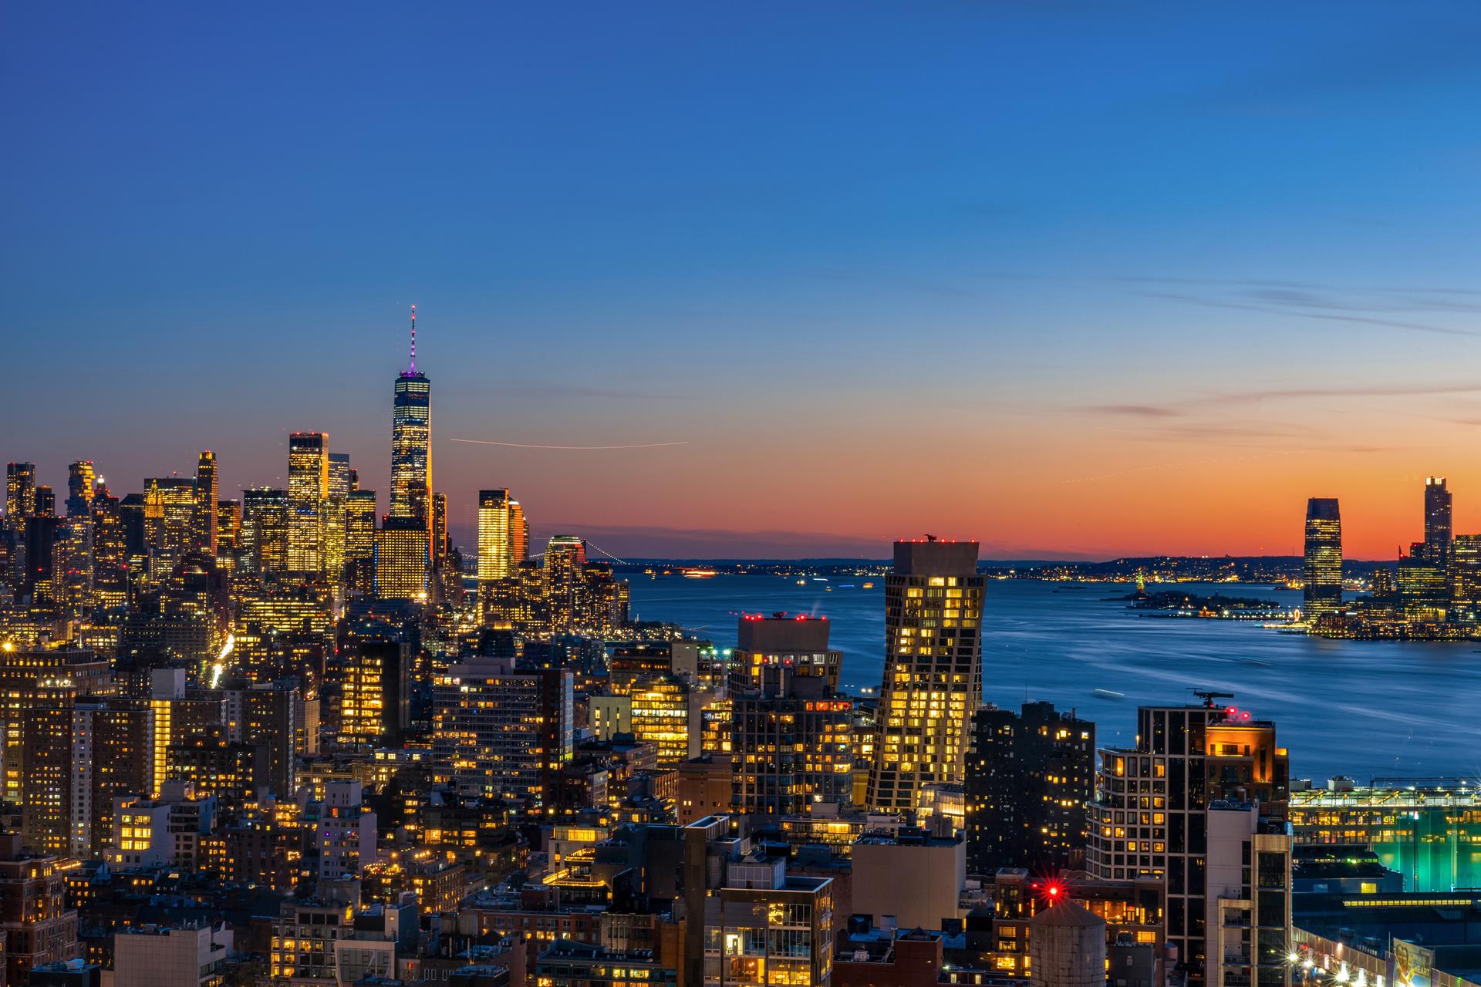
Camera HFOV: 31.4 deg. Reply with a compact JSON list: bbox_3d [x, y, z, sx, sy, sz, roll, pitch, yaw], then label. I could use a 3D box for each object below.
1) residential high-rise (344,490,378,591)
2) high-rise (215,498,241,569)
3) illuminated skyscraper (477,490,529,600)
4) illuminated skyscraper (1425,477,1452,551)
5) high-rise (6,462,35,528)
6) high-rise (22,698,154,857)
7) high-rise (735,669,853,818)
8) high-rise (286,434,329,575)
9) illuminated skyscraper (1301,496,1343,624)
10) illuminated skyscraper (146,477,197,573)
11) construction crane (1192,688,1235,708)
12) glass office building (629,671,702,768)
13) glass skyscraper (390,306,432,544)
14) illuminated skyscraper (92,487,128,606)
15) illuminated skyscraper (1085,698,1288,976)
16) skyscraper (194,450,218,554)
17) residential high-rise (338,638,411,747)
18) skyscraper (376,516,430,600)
[{"bbox_3d":[-639.020,104.660,4432.980,49.000,227.000,58.000,0,-1,0],"label":"residential high-rise"},{"bbox_3d":[-954.230,117.830,4889.540,44.000,212.000,38.000,0,-1,11],"label":"high-rise"},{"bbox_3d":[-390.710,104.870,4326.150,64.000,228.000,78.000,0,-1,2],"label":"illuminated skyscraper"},{"bbox_3d":[1270.900,104.520,4793.300,40.000,271.000,40.000,0,-1,0],"label":"illuminated skyscraper"},{"bbox_3d":[-1203.010,76.780,4402.980,33.000,262.000,33.000,0,-2,35],"label":"high-rise"},{"bbox_3d":[-236.320,109.790,954.260,42.000,68.000,18.000,0,-1,11],"label":"high-rise"},{"bbox_3d":[18.370,106.730,933.190,40.000,88.630,24.000,0,-1,12],"label":"high-rise"},{"bbox_3d":[-767.750,57.010,4677.220,62.000,329.000,52.000,0,-1,10],"label":"high-rise"},{"bbox_3d":[1119.130,128.170,5059.660,58.000,238.000,58.000,0,-1,-5],"label":"illuminated skyscraper"},{"bbox_3d":[-1055.320,93.530,4860.890,85.000,246.000,34.000,0,-1,18],"label":"illuminated skyscraper"},{"bbox_3d":[115.040,49.800,640.000,10.410,4.500,3.000,0,-1,12],"label":"construction crane"},{"bbox_3d":[-37.920,122.410,1317.130,30.000,64.000,28.000,0,-1,11],"label":"glass office building"},{"bbox_3d":[-560.320,-50.290,4497.210,62.000,541.000,62.000,0,-1,10],"label":"glass skyscraper"},{"bbox_3d":[-1084.300,98.750,4510.450,30.000,213.000,46.000,-1,-2,41],"label":"illuminated skyscraper"},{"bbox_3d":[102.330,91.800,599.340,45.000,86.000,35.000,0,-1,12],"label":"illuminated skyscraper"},{"bbox_3d":[-876.210,68.790,4326.680,25.000,280.000,28.000,0,-1,11],"label":"skyscraper"},{"bbox_3d":[-181.190,114.600,1301.160,25.000,83.830,36.000,0,-1,12],"label":"residential high-rise"},{"bbox_3d":[-470.880,119.410,3664.040,74.000,174.380,50.000,0,-1,-7],"label":"skyscraper"}]

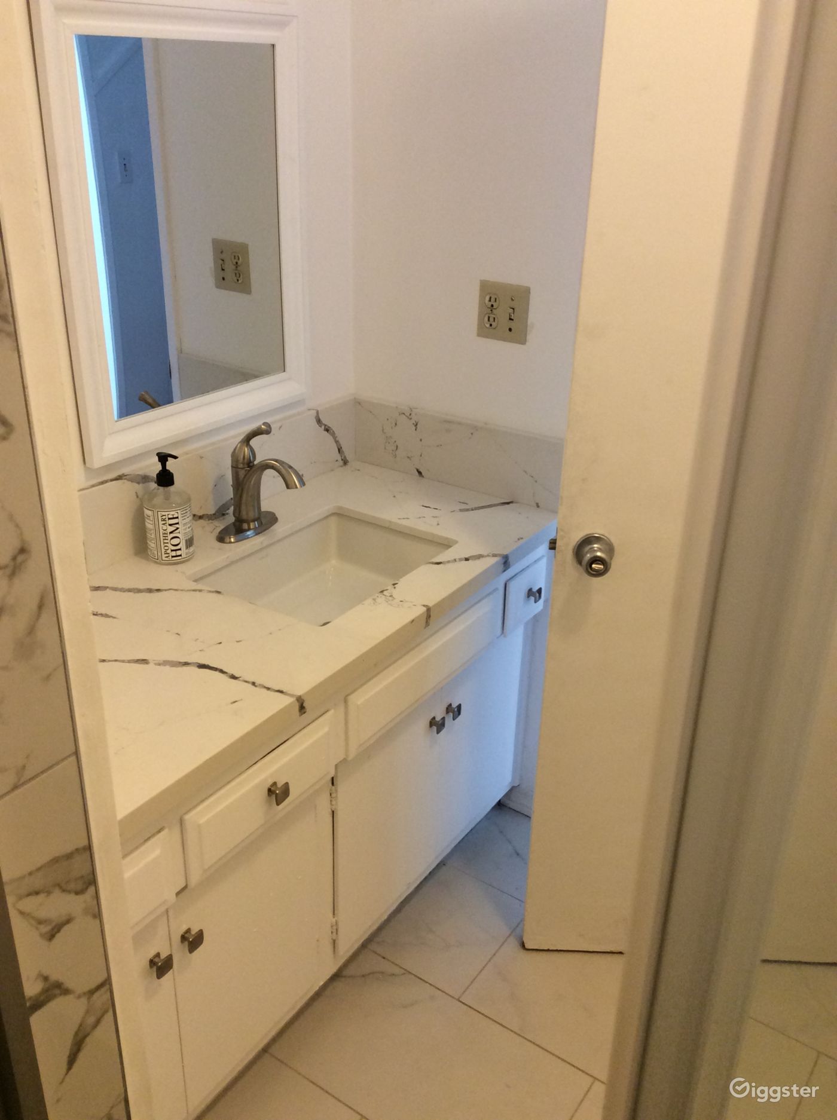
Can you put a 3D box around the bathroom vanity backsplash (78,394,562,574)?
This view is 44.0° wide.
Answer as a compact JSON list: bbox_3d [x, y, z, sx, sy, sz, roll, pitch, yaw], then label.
[{"bbox_3d":[-0.192,-0.076,1.894,0.565,0.151,1.000,17,28,29],"label":"bathroom vanity backsplash"}]

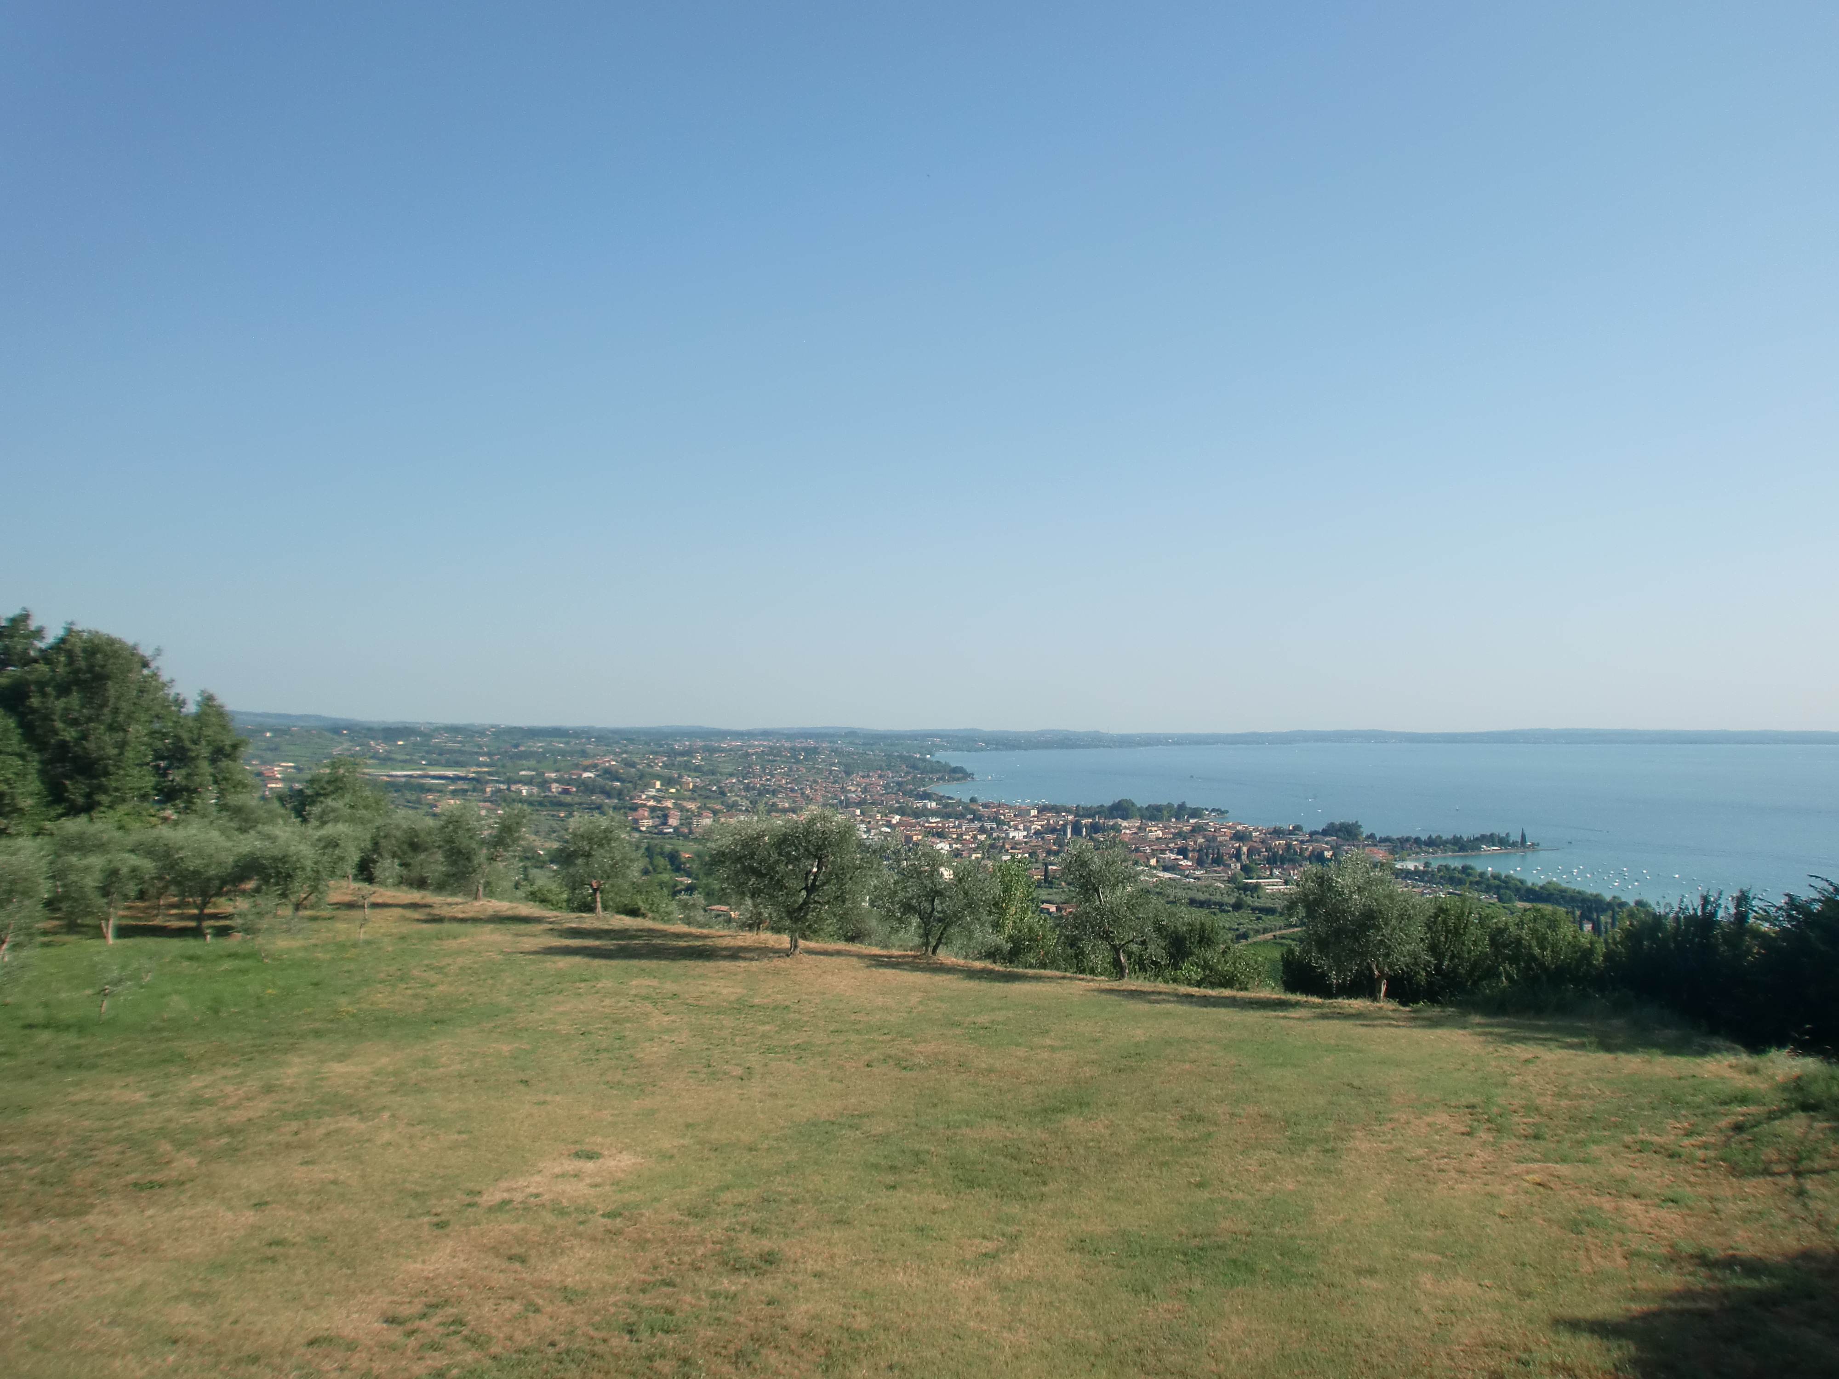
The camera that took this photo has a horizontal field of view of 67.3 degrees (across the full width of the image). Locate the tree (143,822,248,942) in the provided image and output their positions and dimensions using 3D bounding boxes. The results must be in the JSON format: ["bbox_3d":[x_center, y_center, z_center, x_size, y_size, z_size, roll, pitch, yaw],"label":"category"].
[{"bbox_3d":[-22.632,5.926,43.000,3.270,3.670,3.430,0,-2,0],"label":"tree"}]

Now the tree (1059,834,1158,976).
[{"bbox_3d":[5.080,5.869,37.000,2.730,3.770,3.010,0,-2,0],"label":"tree"}]

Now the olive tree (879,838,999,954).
[{"bbox_3d":[0.520,6.054,40.000,3.410,3.330,3.340,0,-2,0],"label":"olive tree"}]

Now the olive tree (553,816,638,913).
[{"bbox_3d":[-11.209,6.091,48.000,2.900,3.540,3.040,0,-2,0],"label":"olive tree"}]

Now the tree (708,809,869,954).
[{"bbox_3d":[-3.807,5.575,40.000,4.660,4.200,4.660,0,-2,0],"label":"tree"}]

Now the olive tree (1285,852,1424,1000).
[{"bbox_3d":[11.188,6.074,35.500,3.580,3.840,3.510,0,-2,0],"label":"olive tree"}]

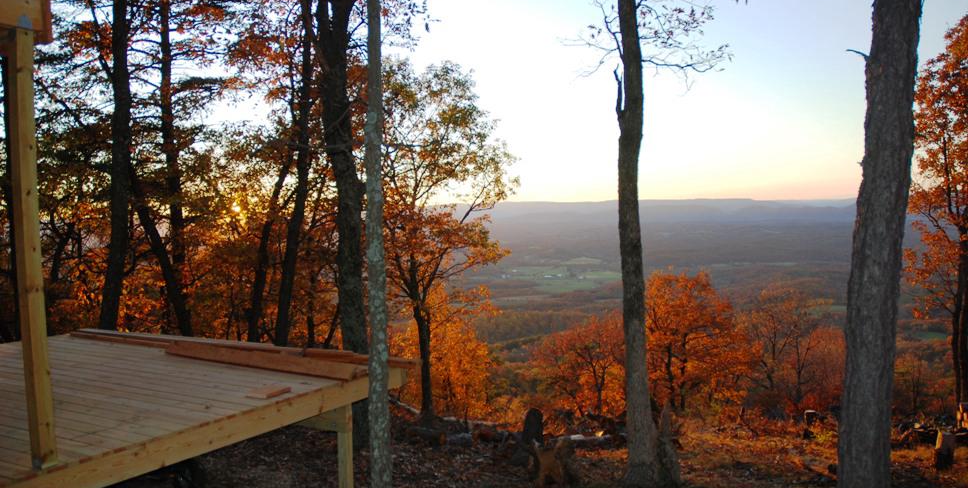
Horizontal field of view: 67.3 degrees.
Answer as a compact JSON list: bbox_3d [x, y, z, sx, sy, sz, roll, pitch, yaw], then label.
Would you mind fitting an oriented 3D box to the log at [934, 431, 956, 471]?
[{"bbox_3d":[4.825,2.159,7.600,0.210,0.390,0.210,0,3,33],"label":"log"}]

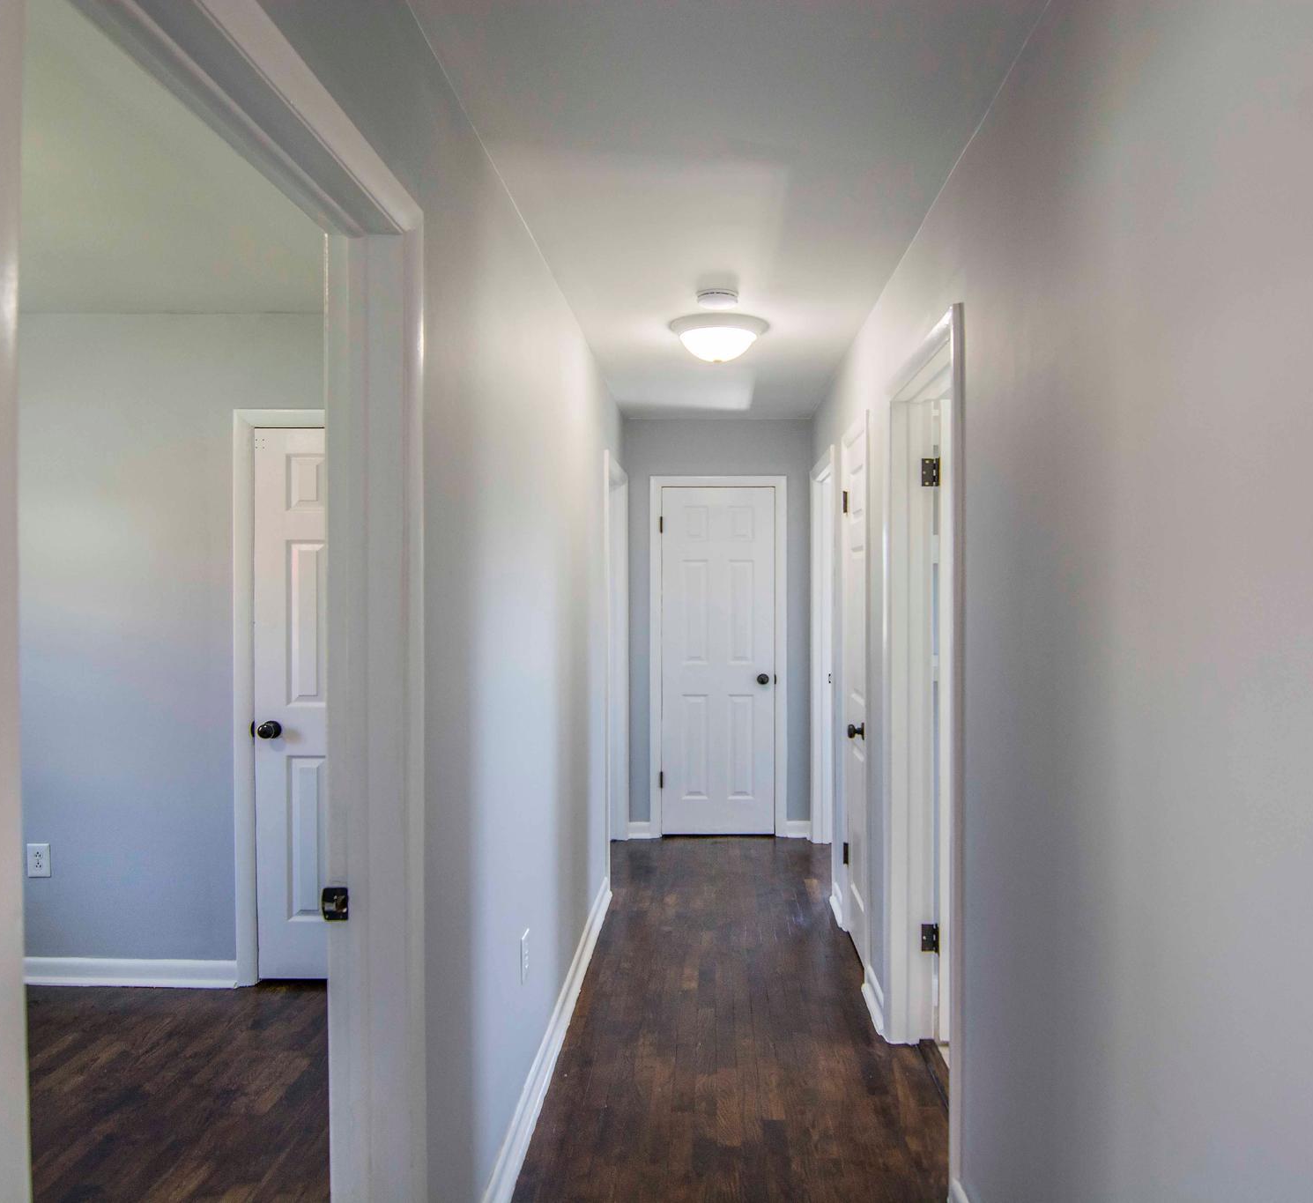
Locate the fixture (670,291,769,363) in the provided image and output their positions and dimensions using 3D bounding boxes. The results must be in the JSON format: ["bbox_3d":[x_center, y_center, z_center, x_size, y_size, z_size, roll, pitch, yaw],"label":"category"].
[{"bbox_3d":[0.231,-0.962,2.938,0.372,0.150,0.372,0,1,4],"label":"fixture"}]

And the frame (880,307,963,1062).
[{"bbox_3d":[0.778,0.365,2.212,0.150,2.106,0.735,0,1,4],"label":"frame"}]

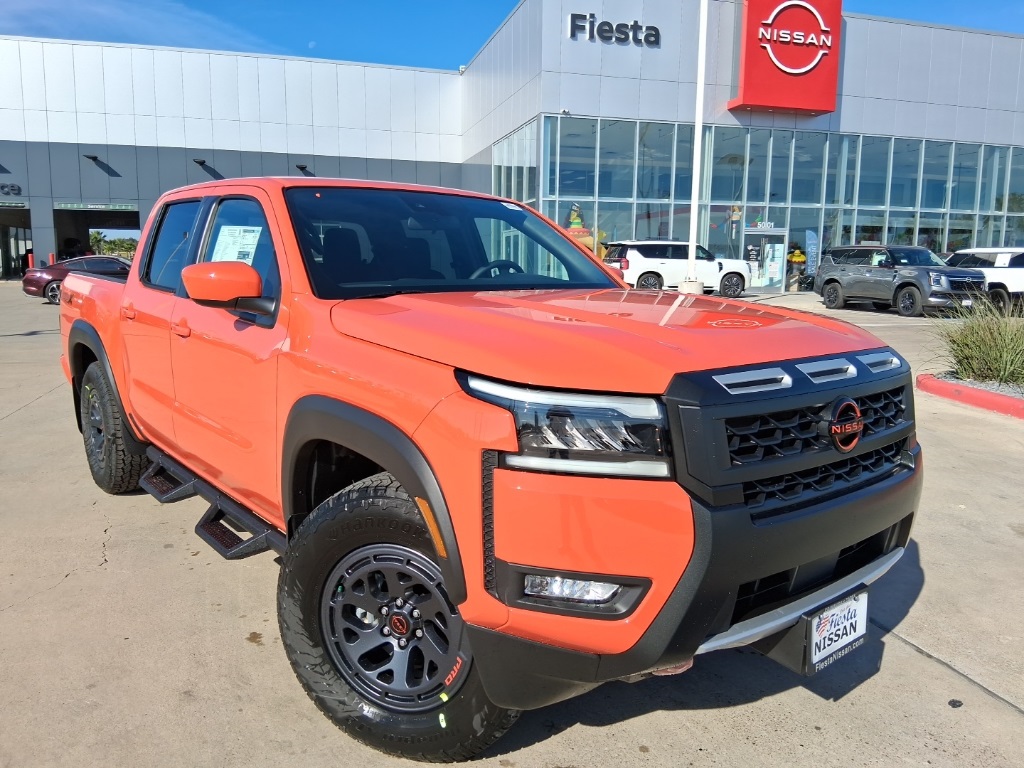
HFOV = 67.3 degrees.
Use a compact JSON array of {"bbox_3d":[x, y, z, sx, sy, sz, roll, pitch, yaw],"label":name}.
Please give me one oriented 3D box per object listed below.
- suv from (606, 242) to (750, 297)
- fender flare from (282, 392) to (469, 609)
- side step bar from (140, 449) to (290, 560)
[{"bbox_3d":[5.951,-4.111,27.583,5.250,1.960,2.070,-2,8,-14],"label":"suv"},{"bbox_3d":[-0.414,0.310,2.143,0.120,0.522,0.984,-6,11,-40],"label":"fender flare"},{"bbox_3d":[-1.305,0.483,3.209,0.181,0.161,1.707,-6,11,-40],"label":"side step bar"}]

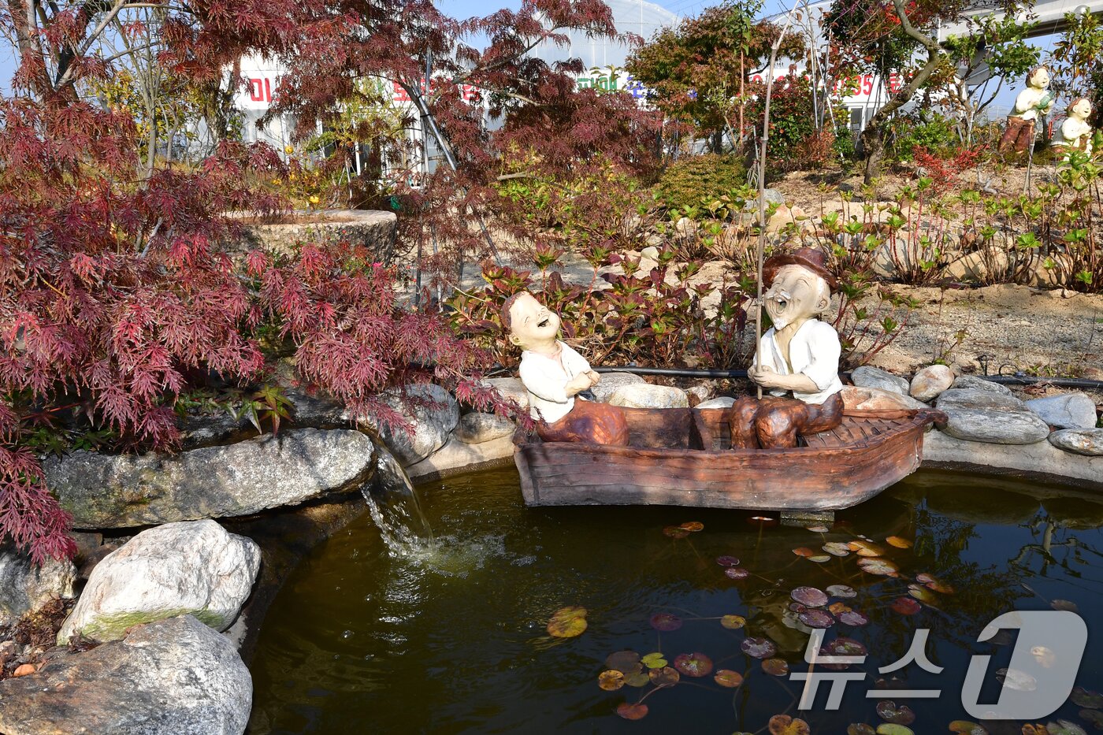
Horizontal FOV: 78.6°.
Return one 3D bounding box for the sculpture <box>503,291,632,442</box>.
[{"bbox_3d":[0.058,0.011,2.760,0.403,0.587,0.334,8,17,33],"label":"sculpture"}]

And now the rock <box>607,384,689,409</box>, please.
[{"bbox_3d":[0.480,0.177,3.341,0.408,0.185,0.245,-2,15,0],"label":"rock"}]

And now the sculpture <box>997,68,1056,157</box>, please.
[{"bbox_3d":[5.271,-2.849,7.475,0.391,0.943,0.460,10,18,39],"label":"sculpture"}]

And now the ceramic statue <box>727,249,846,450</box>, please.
[{"bbox_3d":[0.923,-0.072,2.720,0.420,0.805,0.370,-9,17,-27],"label":"ceramic statue"}]

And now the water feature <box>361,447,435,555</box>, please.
[{"bbox_3d":[-0.551,0.479,2.415,0.207,0.253,0.184,11,18,39],"label":"water feature"}]

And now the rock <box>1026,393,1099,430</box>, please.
[{"bbox_3d":[2.329,0.203,3.083,0.297,0.175,0.193,-2,15,0],"label":"rock"}]

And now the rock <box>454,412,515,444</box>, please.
[{"bbox_3d":[-0.313,0.288,3.200,0.302,0.143,0.196,-2,15,0],"label":"rock"}]

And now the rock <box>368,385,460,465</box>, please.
[{"bbox_3d":[-0.644,0.266,3.149,0.428,0.390,0.343,-2,15,0],"label":"rock"}]

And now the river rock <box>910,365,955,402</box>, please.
[{"bbox_3d":[1.921,0.081,3.398,0.206,0.189,0.164,-2,15,0],"label":"river rock"}]

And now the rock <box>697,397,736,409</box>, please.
[{"bbox_3d":[0.830,0.205,3.409,0.215,0.118,0.150,-2,15,0],"label":"rock"}]

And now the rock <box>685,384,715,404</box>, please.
[{"bbox_3d":[0.756,0.146,3.450,0.138,0.098,0.127,-1,14,0],"label":"rock"}]

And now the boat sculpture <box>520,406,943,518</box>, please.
[{"bbox_3d":[0.720,0.336,2.809,1.734,0.381,0.500,0,15,5],"label":"boat sculpture"}]

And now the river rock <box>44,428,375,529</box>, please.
[{"bbox_3d":[-1.237,0.384,2.484,1.058,0.218,0.310,-6,15,-17],"label":"river rock"}]

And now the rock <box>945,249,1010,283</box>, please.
[{"bbox_3d":[3.159,-0.741,5.000,0.449,0.278,0.292,-2,15,0],"label":"rock"}]

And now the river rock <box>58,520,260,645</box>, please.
[{"bbox_3d":[-1.095,0.607,1.897,0.526,0.341,0.368,-2,15,0],"label":"river rock"}]

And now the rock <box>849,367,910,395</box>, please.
[{"bbox_3d":[1.683,0.082,3.453,0.295,0.170,0.192,-2,15,0],"label":"rock"}]

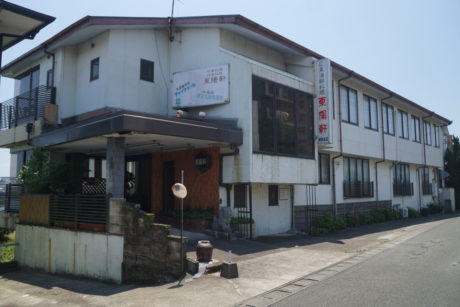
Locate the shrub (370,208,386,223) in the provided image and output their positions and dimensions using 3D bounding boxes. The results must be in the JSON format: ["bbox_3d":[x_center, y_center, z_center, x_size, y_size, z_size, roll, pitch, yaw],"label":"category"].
[{"bbox_3d":[6.831,2.852,19.404,0.550,0.630,0.700,-5,-7,40],"label":"shrub"}]

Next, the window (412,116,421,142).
[{"bbox_3d":[12.560,-1.584,28.387,0.120,1.738,1.770,-5,-7,40],"label":"window"}]

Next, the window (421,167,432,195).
[{"bbox_3d":[12.963,1.850,27.829,0.180,1.816,2.100,-5,-7,40],"label":"window"}]

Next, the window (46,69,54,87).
[{"bbox_3d":[-6.721,-2.778,15.793,0.421,0.710,0.120,-5,-7,40],"label":"window"}]

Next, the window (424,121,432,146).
[{"bbox_3d":[14.303,-1.401,30.459,0.120,1.738,1.770,-5,-7,40],"label":"window"}]

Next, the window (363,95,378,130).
[{"bbox_3d":[6.794,-1.899,20.272,0.100,1.592,1.701,-5,-7,40],"label":"window"}]

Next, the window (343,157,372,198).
[{"bbox_3d":[5.948,1.155,19.451,0.200,1.839,2.941,-5,-7,40],"label":"window"}]

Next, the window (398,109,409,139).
[{"bbox_3d":[9.881,-1.598,23.959,0.100,1.564,1.668,-5,-7,40],"label":"window"}]

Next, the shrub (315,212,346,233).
[{"bbox_3d":[4.202,2.799,17.502,0.800,0.700,2.100,-5,-7,40],"label":"shrub"}]

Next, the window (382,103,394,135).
[{"bbox_3d":[9.198,-1.938,24.391,0.120,1.738,1.919,-5,-7,40],"label":"window"}]

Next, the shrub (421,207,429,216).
[{"bbox_3d":[12.319,3.681,26.911,0.500,0.600,0.800,-5,-7,40],"label":"shrub"}]

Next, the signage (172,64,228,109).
[{"bbox_3d":[-0.905,-2.128,13.584,2.038,1.152,0.150,-3,-6,24],"label":"signage"}]

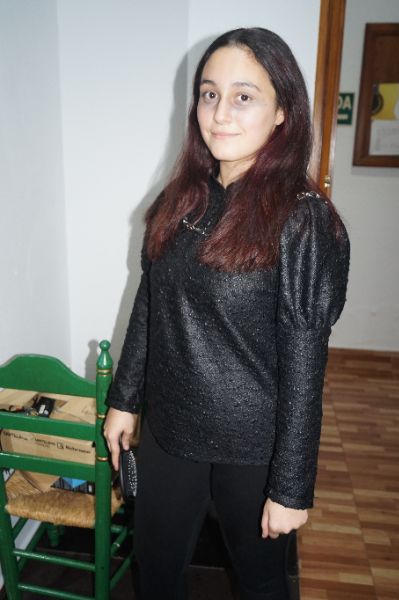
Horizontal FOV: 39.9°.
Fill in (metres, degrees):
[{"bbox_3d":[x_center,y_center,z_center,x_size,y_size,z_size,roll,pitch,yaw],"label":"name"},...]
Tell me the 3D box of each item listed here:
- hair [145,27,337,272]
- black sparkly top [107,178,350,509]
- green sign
[{"bbox_3d":[0.090,-0.279,1.020,0.330,0.425,0.260,10,17,30],"label":"hair"},{"bbox_3d":[0.046,0.055,1.096,0.480,0.600,0.270,12,18,35],"label":"black sparkly top"},{"bbox_3d":[0.902,-1.316,3.784,0.300,0.200,0.010,3,15,7],"label":"green sign"}]

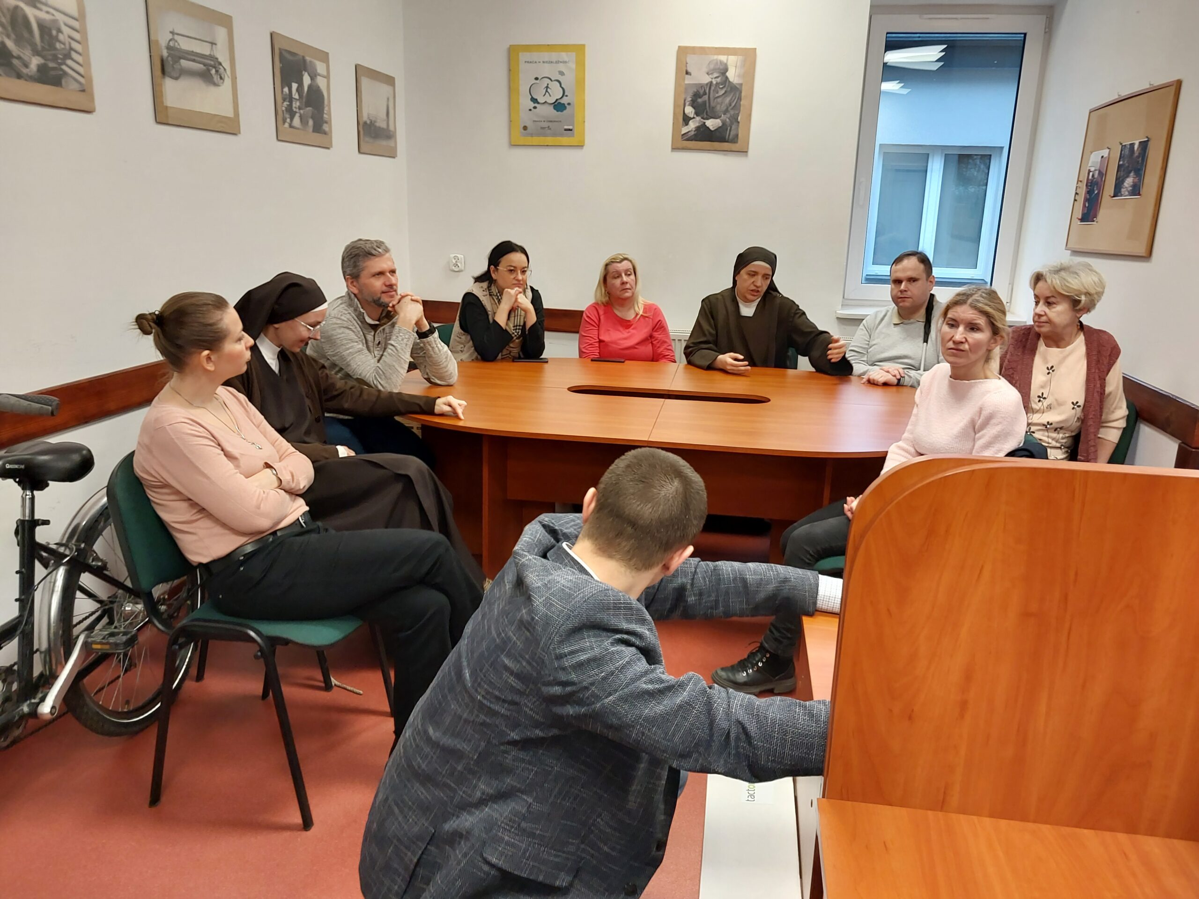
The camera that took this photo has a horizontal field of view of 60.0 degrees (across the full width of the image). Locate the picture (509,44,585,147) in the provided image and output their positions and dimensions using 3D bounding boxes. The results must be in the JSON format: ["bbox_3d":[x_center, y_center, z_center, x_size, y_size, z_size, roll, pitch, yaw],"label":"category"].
[{"bbox_3d":[-0.272,-1.854,5.445,0.400,0.500,0.020,4,13,11],"label":"picture"}]

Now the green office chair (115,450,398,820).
[{"bbox_3d":[-0.823,0.365,2.506,0.540,0.820,0.550,5,13,10],"label":"green office chair"}]

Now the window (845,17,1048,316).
[{"bbox_3d":[1.793,-1.491,5.465,0.860,1.470,0.100,4,13,8],"label":"window"}]

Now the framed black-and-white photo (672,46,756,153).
[{"bbox_3d":[0.583,-1.788,5.311,0.395,0.505,0.020,4,13,8],"label":"framed black-and-white photo"}]

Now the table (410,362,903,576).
[{"bbox_3d":[0.216,0.179,3.622,2.000,0.750,1.480,4,13,8],"label":"table"}]

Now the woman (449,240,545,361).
[{"bbox_3d":[-0.435,-0.302,4.674,0.500,1.230,0.750,-1,13,-12],"label":"woman"}]

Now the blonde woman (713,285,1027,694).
[{"bbox_3d":[0.755,0.129,3.000,0.820,1.220,0.510,-1,13,-12],"label":"blonde woman"}]

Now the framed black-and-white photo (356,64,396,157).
[{"bbox_3d":[-1.075,-1.641,5.082,0.020,0.395,0.515,4,13,8],"label":"framed black-and-white photo"}]

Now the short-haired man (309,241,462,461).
[{"bbox_3d":[-0.755,-0.127,3.827,0.740,1.260,0.540,11,16,36],"label":"short-haired man"}]

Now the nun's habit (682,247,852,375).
[{"bbox_3d":[0.680,-0.220,4.368,0.660,1.220,0.700,5,13,11],"label":"nun's habit"}]

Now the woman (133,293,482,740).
[{"bbox_3d":[-0.627,0.227,2.429,0.920,1.140,0.500,5,14,13],"label":"woman"}]

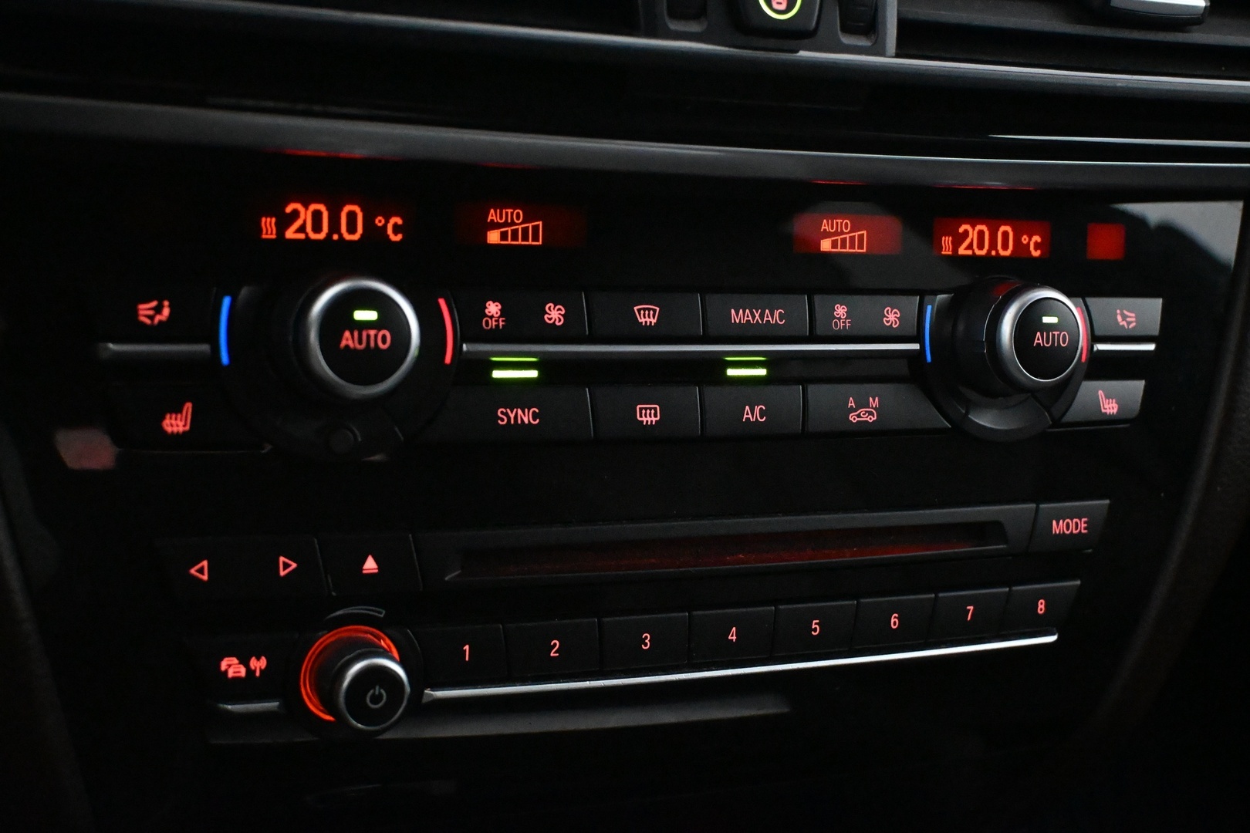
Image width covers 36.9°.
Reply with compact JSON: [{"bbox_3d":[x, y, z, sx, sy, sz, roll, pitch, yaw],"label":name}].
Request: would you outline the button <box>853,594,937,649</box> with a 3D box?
[{"bbox_3d":[0.055,0.042,0.392,0.019,0.011,0.004,-1,8,-27],"label":"button"}]

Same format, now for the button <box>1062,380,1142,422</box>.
[{"bbox_3d":[0.104,-0.004,0.416,0.023,0.009,0.007,-1,8,-27],"label":"button"}]

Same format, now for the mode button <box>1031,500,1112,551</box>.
[{"bbox_3d":[0.097,0.024,0.416,0.021,0.011,0.007,-1,8,-27],"label":"mode button"}]

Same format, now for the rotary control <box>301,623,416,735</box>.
[{"bbox_3d":[-0.046,0.047,0.331,0.019,0.019,0.013,-1,10,-27],"label":"rotary control"}]

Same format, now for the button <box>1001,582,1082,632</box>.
[{"bbox_3d":[0.091,0.042,0.415,0.021,0.011,0.007,-1,8,-27],"label":"button"}]

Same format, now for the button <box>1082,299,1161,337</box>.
[{"bbox_3d":[0.107,-0.022,0.406,0.022,0.009,0.004,-1,4,-27],"label":"button"}]

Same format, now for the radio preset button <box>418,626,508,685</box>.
[{"bbox_3d":[-0.032,0.044,0.353,0.019,0.011,0.007,-1,8,-27],"label":"radio preset button"}]

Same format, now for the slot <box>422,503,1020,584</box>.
[{"bbox_3d":[0.024,0.025,0.380,0.144,0.011,0.010,-1,8,-27],"label":"slot"}]

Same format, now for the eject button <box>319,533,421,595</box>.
[{"bbox_3d":[-0.048,0.027,0.342,0.020,0.011,0.007,-1,8,-27],"label":"eject button"}]

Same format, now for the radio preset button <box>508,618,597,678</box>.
[{"bbox_3d":[-0.015,0.044,0.357,0.019,0.011,0.004,-1,8,-27],"label":"radio preset button"}]

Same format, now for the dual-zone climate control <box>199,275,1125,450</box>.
[{"bbox_3d":[0.019,-0.009,0.362,0.195,0.033,0.020,-1,8,-27],"label":"dual-zone climate control"}]

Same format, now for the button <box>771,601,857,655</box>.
[{"bbox_3d":[0.038,0.043,0.383,0.019,0.011,0.004,-1,8,-27],"label":"button"}]

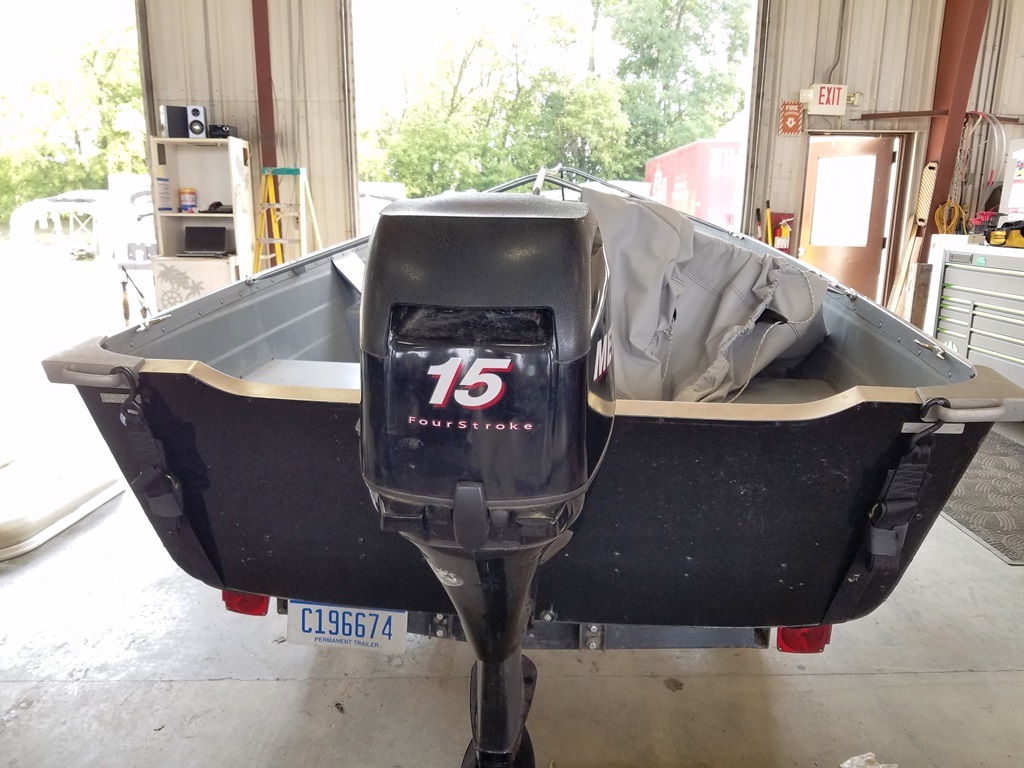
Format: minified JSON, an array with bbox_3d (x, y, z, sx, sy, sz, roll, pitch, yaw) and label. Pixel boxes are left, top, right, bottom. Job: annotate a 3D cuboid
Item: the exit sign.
[{"bbox_3d":[2.838,-2.558,6.928,0.305,0.260,0.090,0,14,-3],"label":"exit sign"}]

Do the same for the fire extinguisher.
[{"bbox_3d":[2.507,-1.311,7.157,0.170,0.430,0.130,0,14,-3],"label":"fire extinguisher"}]

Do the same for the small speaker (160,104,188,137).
[{"bbox_3d":[-2.760,-2.143,6.326,0.140,0.240,0.190,13,19,42],"label":"small speaker"}]

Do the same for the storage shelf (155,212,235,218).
[{"bbox_3d":[-2.603,-1.443,6.554,0.620,0.035,0.470,0,14,-2],"label":"storage shelf"}]

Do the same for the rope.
[{"bbox_3d":[3.931,-1.448,6.895,0.290,0.420,0.120,0,14,-3],"label":"rope"}]

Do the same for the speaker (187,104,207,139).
[{"bbox_3d":[-2.559,-2.128,6.273,0.140,0.240,0.190,-3,14,-13],"label":"speaker"}]

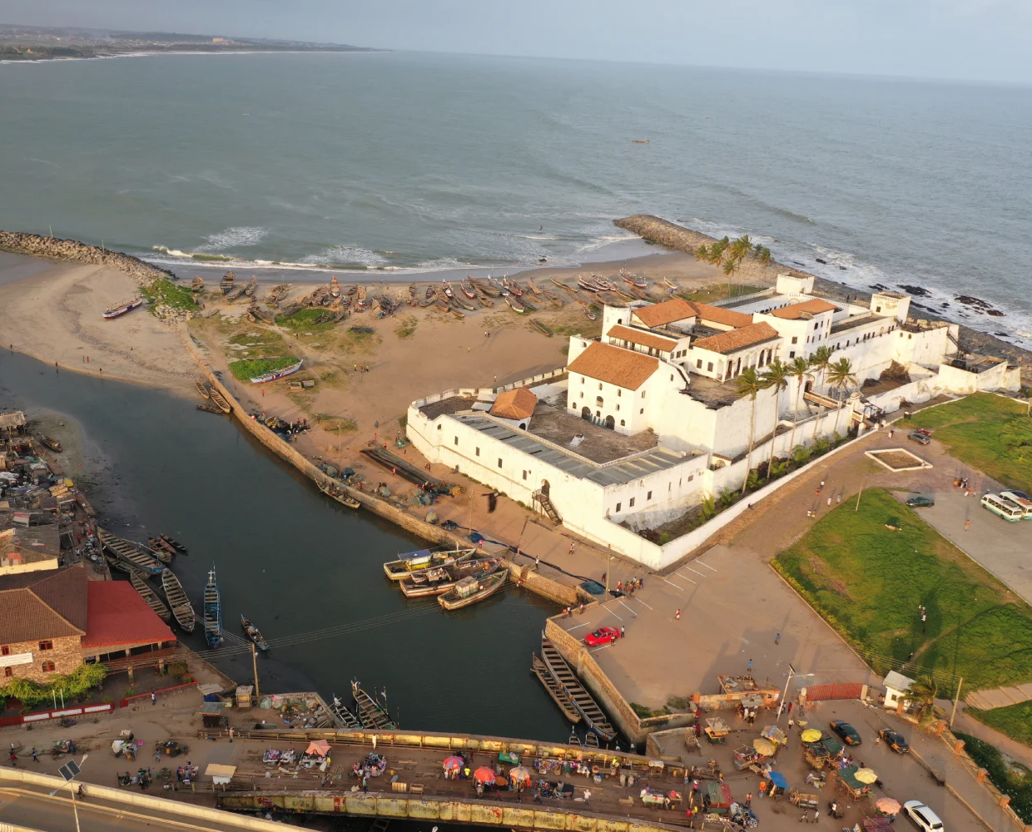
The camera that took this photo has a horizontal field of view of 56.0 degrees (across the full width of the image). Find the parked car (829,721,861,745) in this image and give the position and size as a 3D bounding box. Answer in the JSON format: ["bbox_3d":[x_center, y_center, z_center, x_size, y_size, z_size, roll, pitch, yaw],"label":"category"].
[{"bbox_3d":[39.340,37.570,115.630,1.640,1.400,3.850,-6,22,-22],"label":"parked car"}]

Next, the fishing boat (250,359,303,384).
[{"bbox_3d":[-56.850,-10.450,231.200,2.000,2.200,16.000,17,24,32],"label":"fishing boat"}]

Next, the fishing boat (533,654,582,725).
[{"bbox_3d":[4.980,35.010,124.000,1.700,2.200,13.200,-6,22,-23],"label":"fishing boat"}]

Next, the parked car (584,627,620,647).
[{"bbox_3d":[11.650,29.590,130.640,4.650,1.430,1.830,-9,24,-30],"label":"parked car"}]

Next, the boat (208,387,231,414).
[{"bbox_3d":[-65.880,-3.230,216.280,2.100,1.700,15.400,-9,24,-29],"label":"boat"}]

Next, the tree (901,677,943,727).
[{"bbox_3d":[49.790,34.750,117.940,5.000,5.500,5.000,3,21,0],"label":"tree"}]

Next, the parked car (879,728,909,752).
[{"bbox_3d":[44.760,38.210,114.730,1.640,1.380,3.750,-5,22,-21],"label":"parked car"}]

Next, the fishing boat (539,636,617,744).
[{"bbox_3d":[7.750,34.720,125.290,2.400,2.200,21.500,-6,22,-22],"label":"fishing boat"}]

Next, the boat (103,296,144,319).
[{"bbox_3d":[-113.560,-31.540,281.350,2.200,1.950,20.300,7,21,10],"label":"boat"}]

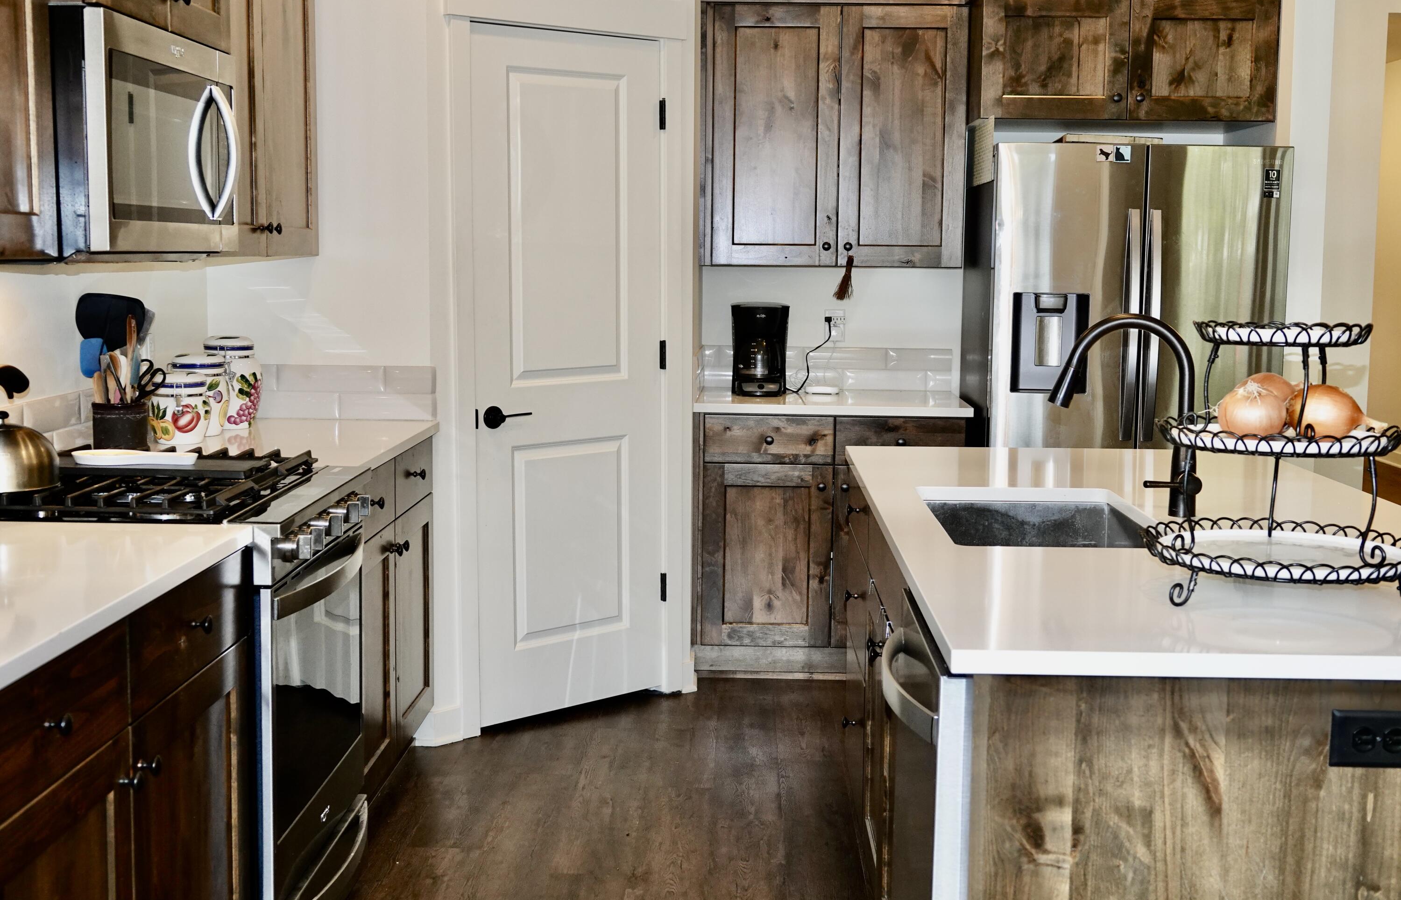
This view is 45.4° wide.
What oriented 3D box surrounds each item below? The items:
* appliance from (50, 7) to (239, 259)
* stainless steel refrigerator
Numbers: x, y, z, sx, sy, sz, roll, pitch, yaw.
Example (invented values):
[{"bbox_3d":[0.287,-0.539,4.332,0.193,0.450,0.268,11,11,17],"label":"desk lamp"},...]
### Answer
[{"bbox_3d":[-1.235,-0.603,3.318,0.450,0.428,0.760,1,7,1],"label":"appliance"},{"bbox_3d":[1.380,-0.120,5.623,0.909,1.751,0.775,1,7,1],"label":"stainless steel refrigerator"}]

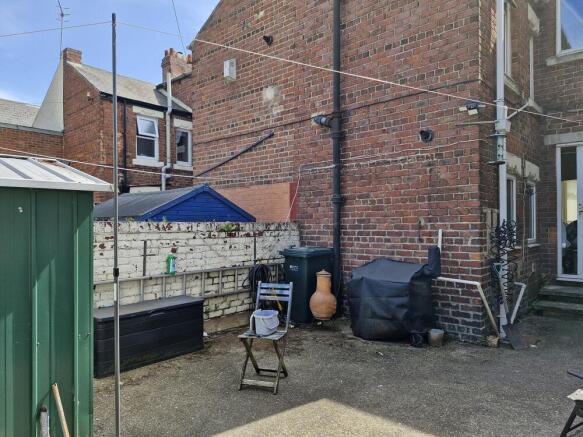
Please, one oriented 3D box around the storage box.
[{"bbox_3d":[-1.579,1.234,4.231,0.430,0.570,1.190,-1,-2,41],"label":"storage box"}]

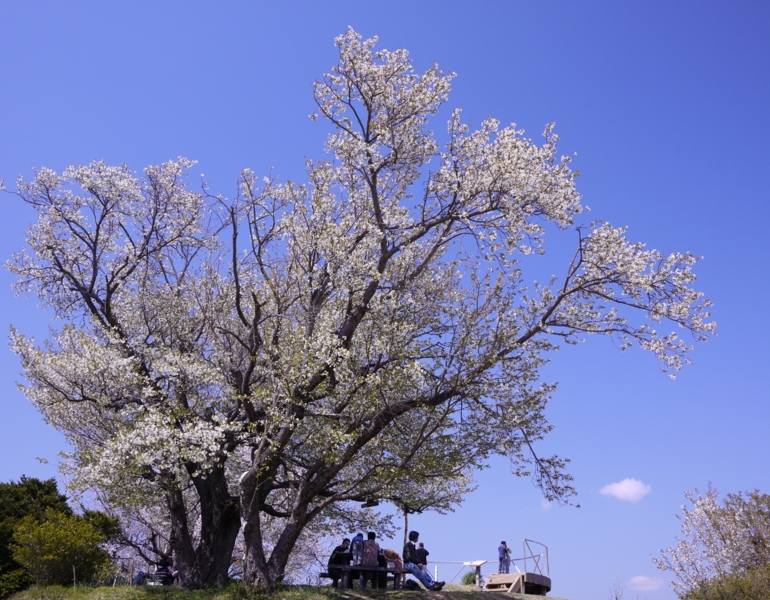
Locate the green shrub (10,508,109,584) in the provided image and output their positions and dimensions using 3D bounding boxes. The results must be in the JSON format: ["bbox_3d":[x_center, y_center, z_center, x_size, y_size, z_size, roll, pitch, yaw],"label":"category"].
[{"bbox_3d":[-8.330,6.366,23.729,2.300,1.950,2.100,0,-19,0],"label":"green shrub"}]

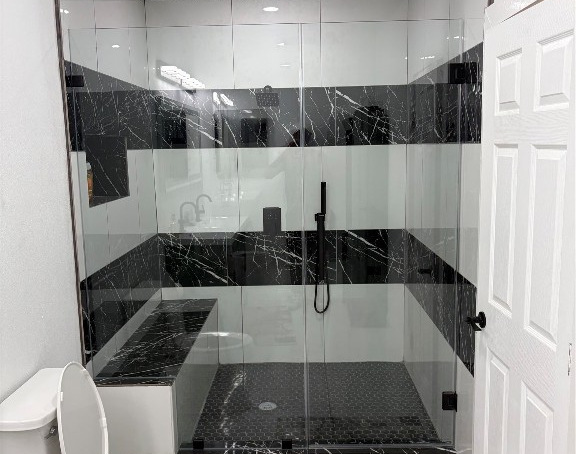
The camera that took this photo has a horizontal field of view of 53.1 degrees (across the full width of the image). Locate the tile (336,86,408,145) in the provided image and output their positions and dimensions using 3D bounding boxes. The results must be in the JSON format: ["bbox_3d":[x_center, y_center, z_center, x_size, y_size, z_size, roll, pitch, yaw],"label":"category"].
[{"bbox_3d":[0.581,-0.775,4.025,0.493,0.406,0.014,-1,8,1],"label":"tile"}]

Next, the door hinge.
[{"bbox_3d":[0.794,0.853,2.842,0.069,0.091,0.053,-1,8,1],"label":"door hinge"}]

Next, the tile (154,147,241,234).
[{"bbox_3d":[-0.648,-0.255,4.126,0.593,0.607,0.014,-1,8,1],"label":"tile"}]

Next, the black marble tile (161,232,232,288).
[{"bbox_3d":[-0.692,0.245,4.218,0.500,0.402,0.012,-1,8,1],"label":"black marble tile"}]

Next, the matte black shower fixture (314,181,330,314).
[{"bbox_3d":[0.243,0.157,4.134,0.108,0.951,0.090,-1,8,1],"label":"matte black shower fixture"}]

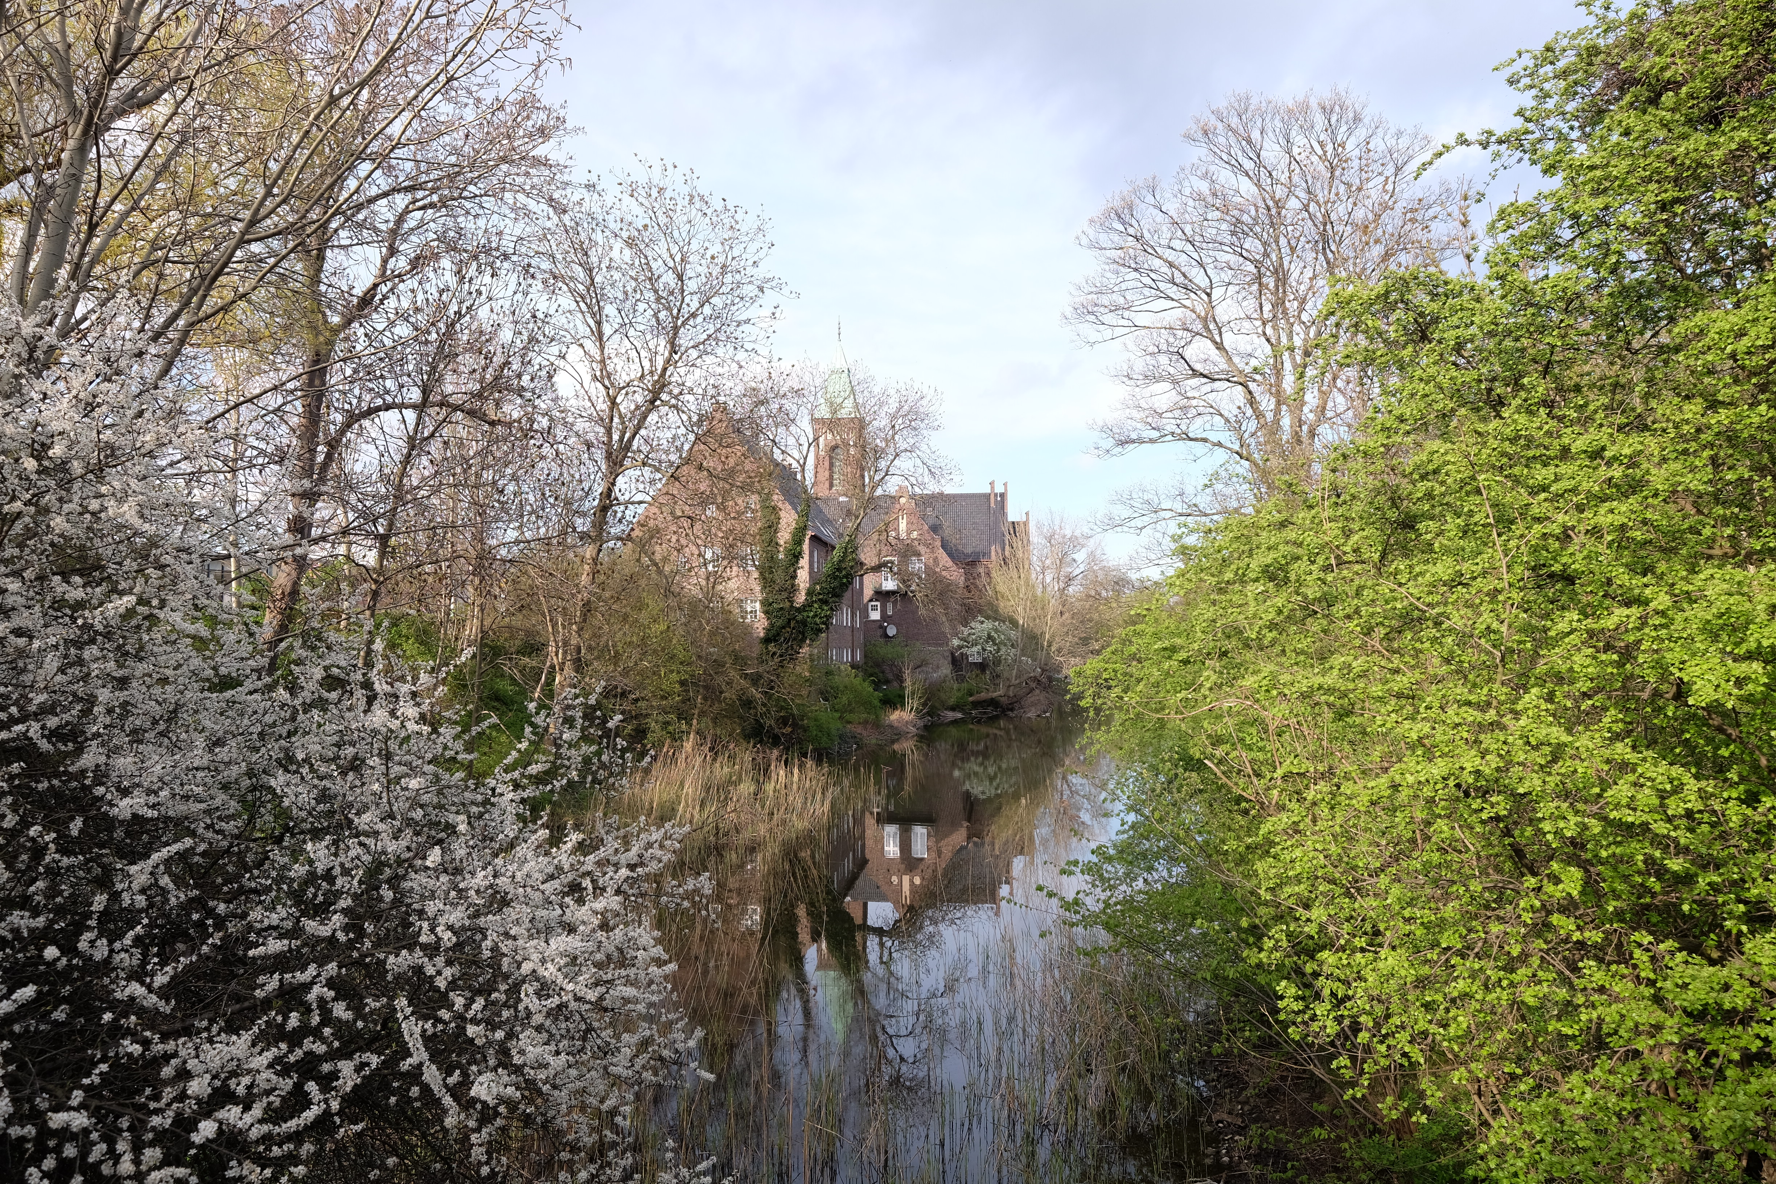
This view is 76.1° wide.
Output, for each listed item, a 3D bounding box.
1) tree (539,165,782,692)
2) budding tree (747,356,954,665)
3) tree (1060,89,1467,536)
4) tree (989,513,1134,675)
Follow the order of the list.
[{"bbox_3d":[-7.563,-4.715,36.801,8.240,18.700,7.800,0,-3,0],"label":"tree"},{"bbox_3d":[-1.589,-3.057,47.226,8.780,13.810,8.000,0,-3,0],"label":"budding tree"},{"bbox_3d":[14.622,-8.109,43.480,15.260,22.960,13.500,0,-3,0],"label":"tree"},{"bbox_3d":[12.552,0.328,82.091,10.540,12.160,9.000,0,-3,0],"label":"tree"}]

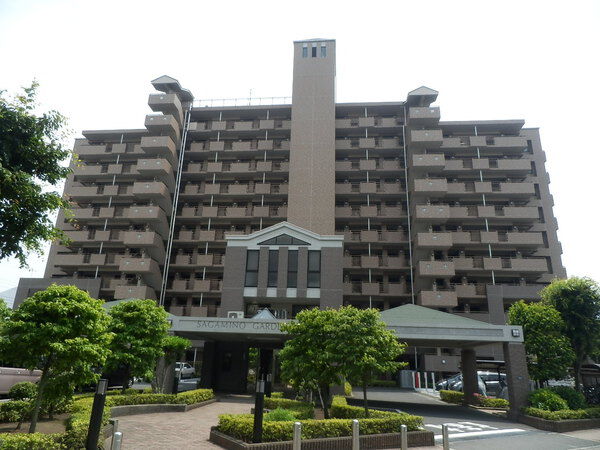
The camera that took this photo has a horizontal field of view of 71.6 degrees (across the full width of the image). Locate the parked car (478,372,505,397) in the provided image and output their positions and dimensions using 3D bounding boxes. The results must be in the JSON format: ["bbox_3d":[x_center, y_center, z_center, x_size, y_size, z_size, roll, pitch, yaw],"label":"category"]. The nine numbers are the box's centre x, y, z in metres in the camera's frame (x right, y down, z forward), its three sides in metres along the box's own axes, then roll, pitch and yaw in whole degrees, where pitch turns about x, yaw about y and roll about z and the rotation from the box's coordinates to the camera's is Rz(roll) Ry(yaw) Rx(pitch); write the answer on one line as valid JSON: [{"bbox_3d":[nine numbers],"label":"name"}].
[{"bbox_3d":[10.713,9.154,23.663,4.300,1.580,1.700,0,-19,6],"label":"parked car"}]

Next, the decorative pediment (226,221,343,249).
[{"bbox_3d":[-0.932,0.735,25.622,7.244,1.738,0.800,0,-18,6],"label":"decorative pediment"}]

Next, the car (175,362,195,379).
[{"bbox_3d":[-11.474,13.605,38.979,3.900,1.470,1.600,-9,-21,29],"label":"car"}]

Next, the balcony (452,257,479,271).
[{"bbox_3d":[17.021,4.251,43.545,2.700,1.320,1.400,0,-19,6],"label":"balcony"}]

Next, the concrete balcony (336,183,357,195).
[{"bbox_3d":[4.985,-3.849,47.265,1.780,1.280,1.200,0,-18,5],"label":"concrete balcony"}]

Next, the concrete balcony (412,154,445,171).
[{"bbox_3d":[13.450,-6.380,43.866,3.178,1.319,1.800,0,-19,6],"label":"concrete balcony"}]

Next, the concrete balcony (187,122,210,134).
[{"bbox_3d":[-12.657,-12.132,52.605,2.394,1.211,1.200,0,-18,6],"label":"concrete balcony"}]

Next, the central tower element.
[{"bbox_3d":[1.413,-4.186,46.059,4.980,40.400,3.800,0,-19,6],"label":"central tower element"}]

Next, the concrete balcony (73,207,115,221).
[{"bbox_3d":[-24.595,-1.096,49.821,5.850,1.300,1.400,0,-19,6],"label":"concrete balcony"}]

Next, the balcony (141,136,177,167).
[{"bbox_3d":[-16.067,-8.832,47.497,3.100,1.370,2.400,0,-18,5],"label":"balcony"}]

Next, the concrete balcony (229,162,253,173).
[{"bbox_3d":[-6.966,-6.703,50.259,2.514,1.211,1.200,0,-18,6],"label":"concrete balcony"}]

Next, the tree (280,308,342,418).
[{"bbox_3d":[0.347,3.949,12.092,1.900,3.050,1.900,0,-19,5],"label":"tree"}]

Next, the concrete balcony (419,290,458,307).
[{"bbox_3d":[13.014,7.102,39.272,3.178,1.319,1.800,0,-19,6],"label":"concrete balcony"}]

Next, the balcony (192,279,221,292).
[{"bbox_3d":[-9.842,6.762,45.002,3.000,1.220,1.500,0,-19,6],"label":"balcony"}]

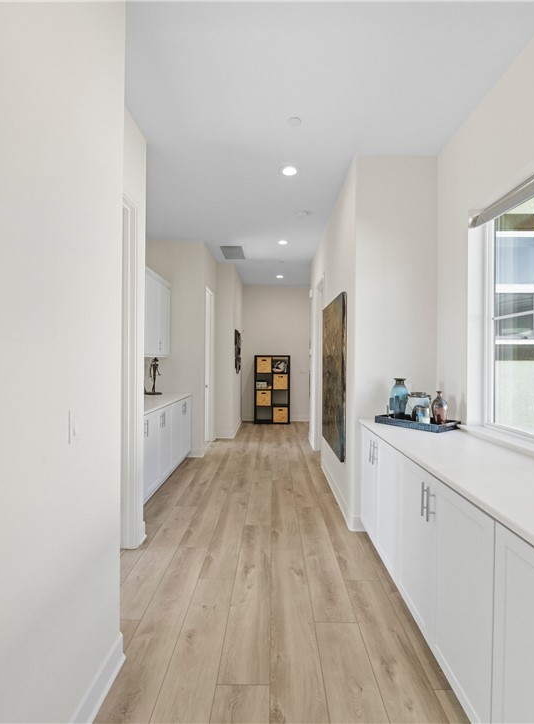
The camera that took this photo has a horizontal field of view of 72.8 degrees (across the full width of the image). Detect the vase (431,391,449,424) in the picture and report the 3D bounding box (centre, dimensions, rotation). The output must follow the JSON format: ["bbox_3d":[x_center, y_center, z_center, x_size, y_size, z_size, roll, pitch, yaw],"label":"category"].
[{"bbox_3d":[1.153,0.319,2.415,0.110,0.242,0.110,0,0,1],"label":"vase"}]

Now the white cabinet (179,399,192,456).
[{"bbox_3d":[-1.350,0.900,4.580,0.600,0.870,0.900,0,0,1],"label":"white cabinet"}]

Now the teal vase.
[{"bbox_3d":[0.972,0.281,2.650,0.137,0.320,0.137,0,0,1],"label":"teal vase"}]

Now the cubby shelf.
[{"bbox_3d":[0.122,0.603,7.965,0.770,1.470,0.390,0,0,1],"label":"cubby shelf"}]

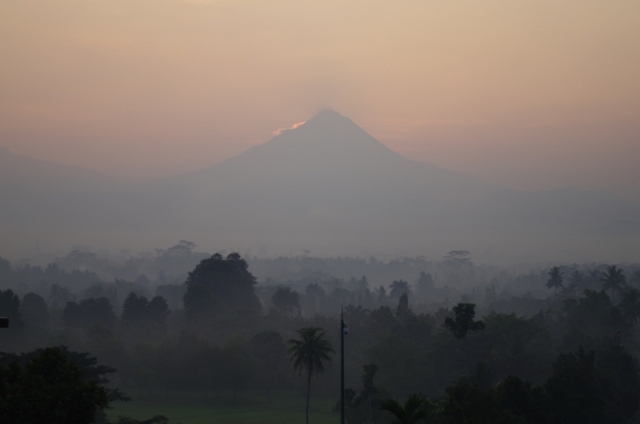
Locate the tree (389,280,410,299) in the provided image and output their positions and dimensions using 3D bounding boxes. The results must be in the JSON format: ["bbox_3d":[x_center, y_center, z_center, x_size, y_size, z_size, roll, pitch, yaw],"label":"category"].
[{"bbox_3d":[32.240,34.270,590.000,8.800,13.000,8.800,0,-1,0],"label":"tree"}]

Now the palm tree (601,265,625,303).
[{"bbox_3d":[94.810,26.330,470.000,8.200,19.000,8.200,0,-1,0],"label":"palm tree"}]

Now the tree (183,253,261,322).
[{"bbox_3d":[-35.880,28.600,530.000,28.000,28.000,26.000,0,-1,0],"label":"tree"}]

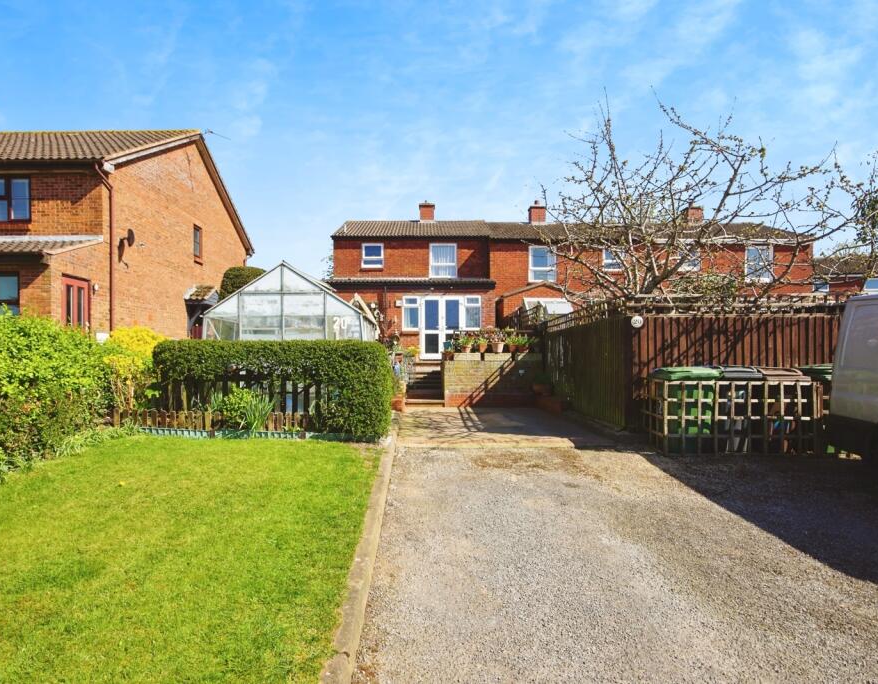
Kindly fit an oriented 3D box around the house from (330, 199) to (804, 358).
[{"bbox_3d":[4.500,-2.450,19.800,16.500,6.100,6.900,0,0,0],"label":"house"}]

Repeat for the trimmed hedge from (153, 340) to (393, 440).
[{"bbox_3d":[-2.520,0.690,7.850,3.450,1.380,1.000,0,0,5],"label":"trimmed hedge"}]

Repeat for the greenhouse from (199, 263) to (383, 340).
[{"bbox_3d":[-2.780,-0.050,10.500,2.800,2.720,3.000,0,0,0],"label":"greenhouse"}]

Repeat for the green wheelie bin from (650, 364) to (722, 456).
[{"bbox_3d":[3.300,0.875,6.920,0.600,1.070,0.730,0,0,0],"label":"green wheelie bin"}]

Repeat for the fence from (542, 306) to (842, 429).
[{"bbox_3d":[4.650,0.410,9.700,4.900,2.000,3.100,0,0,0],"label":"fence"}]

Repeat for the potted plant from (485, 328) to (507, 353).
[{"bbox_3d":[1.260,-0.050,11.400,0.430,0.560,0.400,0,0,0],"label":"potted plant"}]

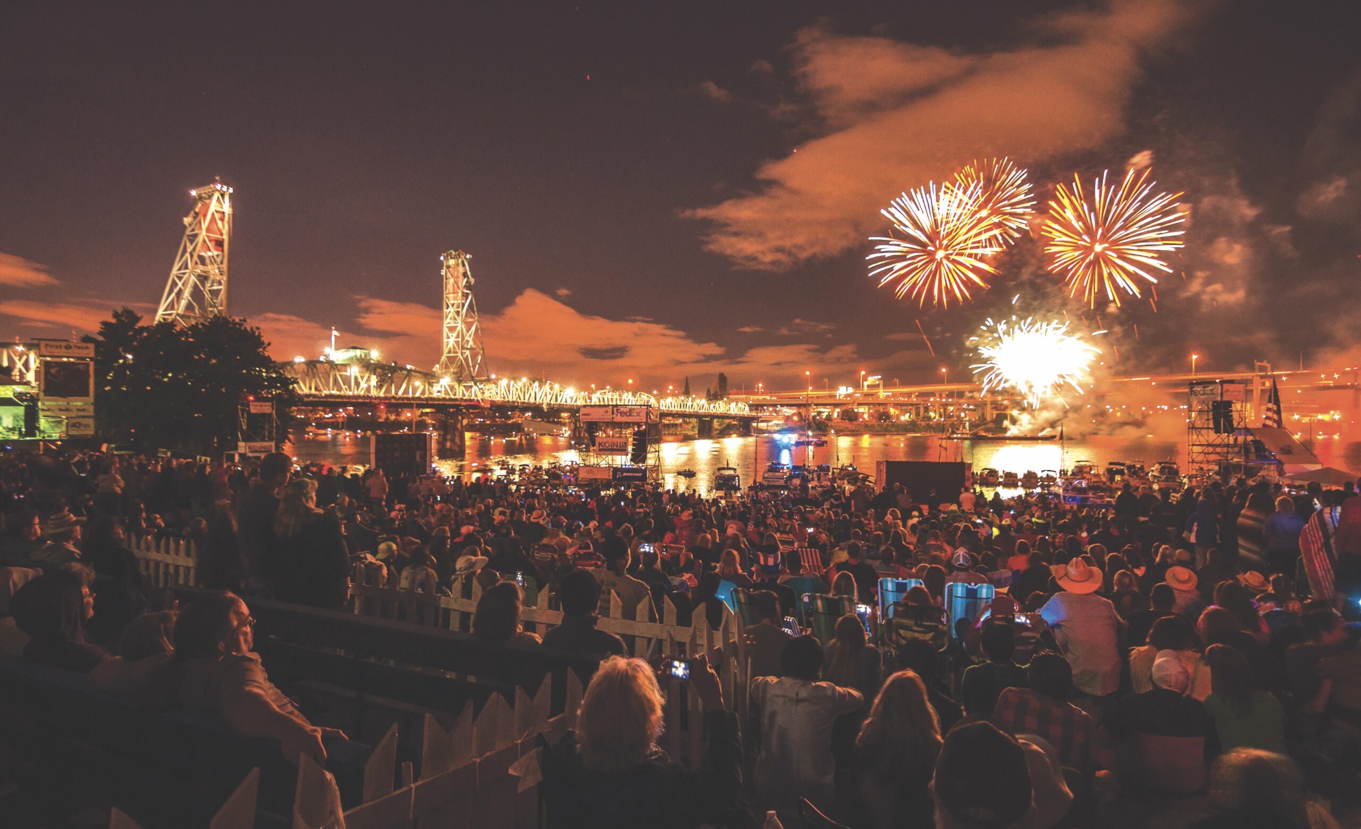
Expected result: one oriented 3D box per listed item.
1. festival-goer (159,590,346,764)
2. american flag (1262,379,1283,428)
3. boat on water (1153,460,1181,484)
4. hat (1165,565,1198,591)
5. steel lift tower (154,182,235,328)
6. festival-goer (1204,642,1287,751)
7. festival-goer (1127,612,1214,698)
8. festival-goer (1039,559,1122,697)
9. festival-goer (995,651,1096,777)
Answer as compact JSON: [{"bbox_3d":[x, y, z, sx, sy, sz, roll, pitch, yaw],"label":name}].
[{"bbox_3d":[-1.470,1.200,2.500,0.560,1.200,0.820,0,-1,40],"label":"festival-goer"},{"bbox_3d":[40.900,-0.700,47.000,1.200,3.500,0.500,-1,-1,35],"label":"american flag"},{"bbox_3d":[64.500,8.000,91.000,2.900,3.700,8.500,0,-1,23],"label":"boat on water"},{"bbox_3d":[5.226,1.707,7.100,0.330,0.120,0.340,12,35,20],"label":"hat"},{"bbox_3d":[-118.300,-32.300,163.500,9.500,50.000,14.000,0,-1,30],"label":"steel lift tower"},{"bbox_3d":[3.400,1.870,4.160,0.500,1.080,0.820,0,-1,26],"label":"festival-goer"},{"bbox_3d":[3.320,1.880,4.660,0.560,1.080,0.820,0,-1,27],"label":"festival-goer"},{"bbox_3d":[2.980,1.730,5.110,0.580,1.330,0.820,0,-1,27],"label":"festival-goer"},{"bbox_3d":[1.880,1.710,3.560,0.560,1.050,0.820,0,-1,26],"label":"festival-goer"}]

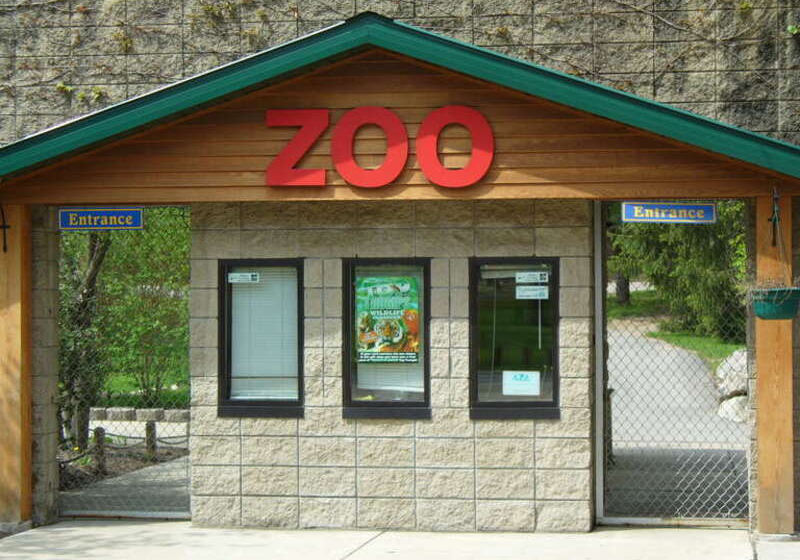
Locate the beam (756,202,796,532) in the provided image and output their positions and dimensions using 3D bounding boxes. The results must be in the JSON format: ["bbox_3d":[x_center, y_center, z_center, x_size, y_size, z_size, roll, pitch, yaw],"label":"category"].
[{"bbox_3d":[2.424,0.543,11.648,0.216,2.161,0.200,0,-1,9],"label":"beam"}]

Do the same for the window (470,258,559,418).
[{"bbox_3d":[0.781,0.394,12.180,0.609,1.088,0.100,0,-1,9],"label":"window"}]

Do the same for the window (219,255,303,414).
[{"bbox_3d":[-0.948,0.404,12.449,0.605,1.091,0.100,0,-1,9],"label":"window"}]

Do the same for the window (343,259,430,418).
[{"bbox_3d":[-0.083,0.399,12.314,0.609,1.094,0.100,0,-1,9],"label":"window"}]

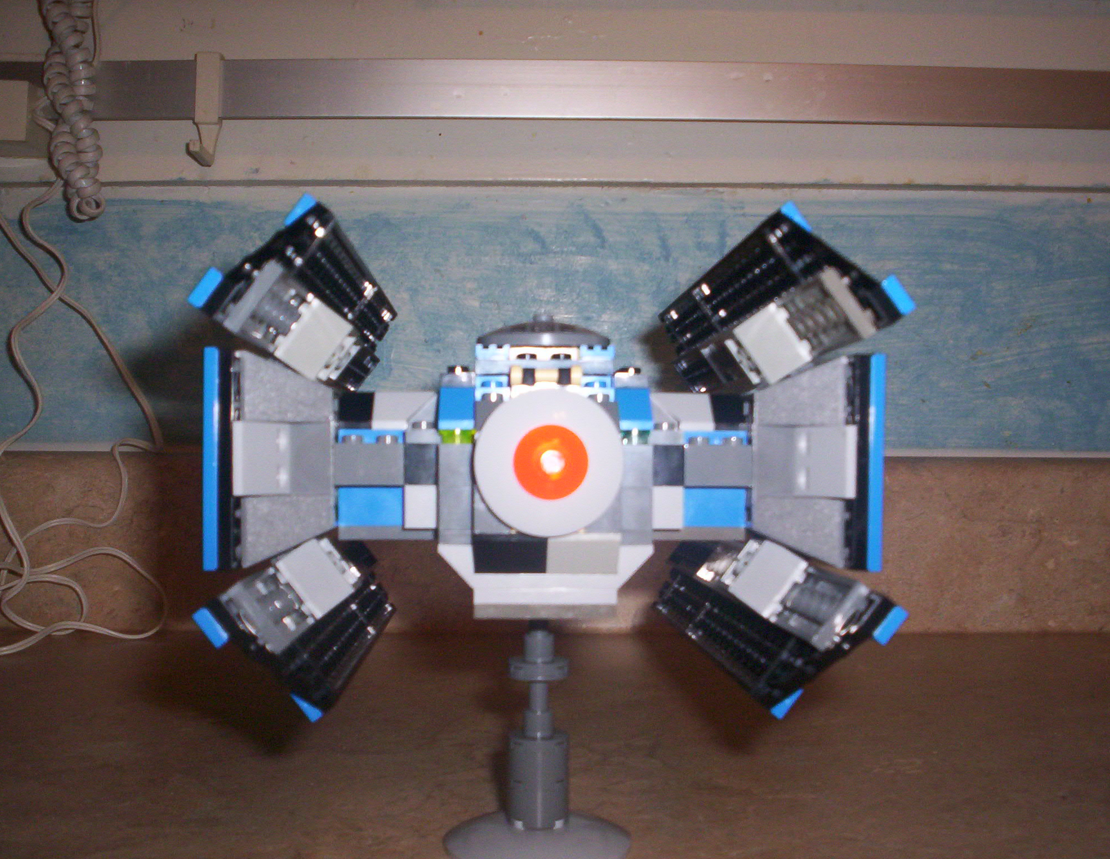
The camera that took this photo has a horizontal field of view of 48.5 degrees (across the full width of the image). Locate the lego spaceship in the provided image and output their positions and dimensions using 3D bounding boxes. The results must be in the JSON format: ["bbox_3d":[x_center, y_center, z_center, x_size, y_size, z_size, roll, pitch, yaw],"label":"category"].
[{"bbox_3d":[-0.005,0.009,0.347,0.149,0.112,0.208,0,-2,-3],"label":"lego spaceship"}]

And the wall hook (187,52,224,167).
[{"bbox_3d":[-0.195,-0.180,0.684,0.015,0.062,0.033,0,-1,-1],"label":"wall hook"}]

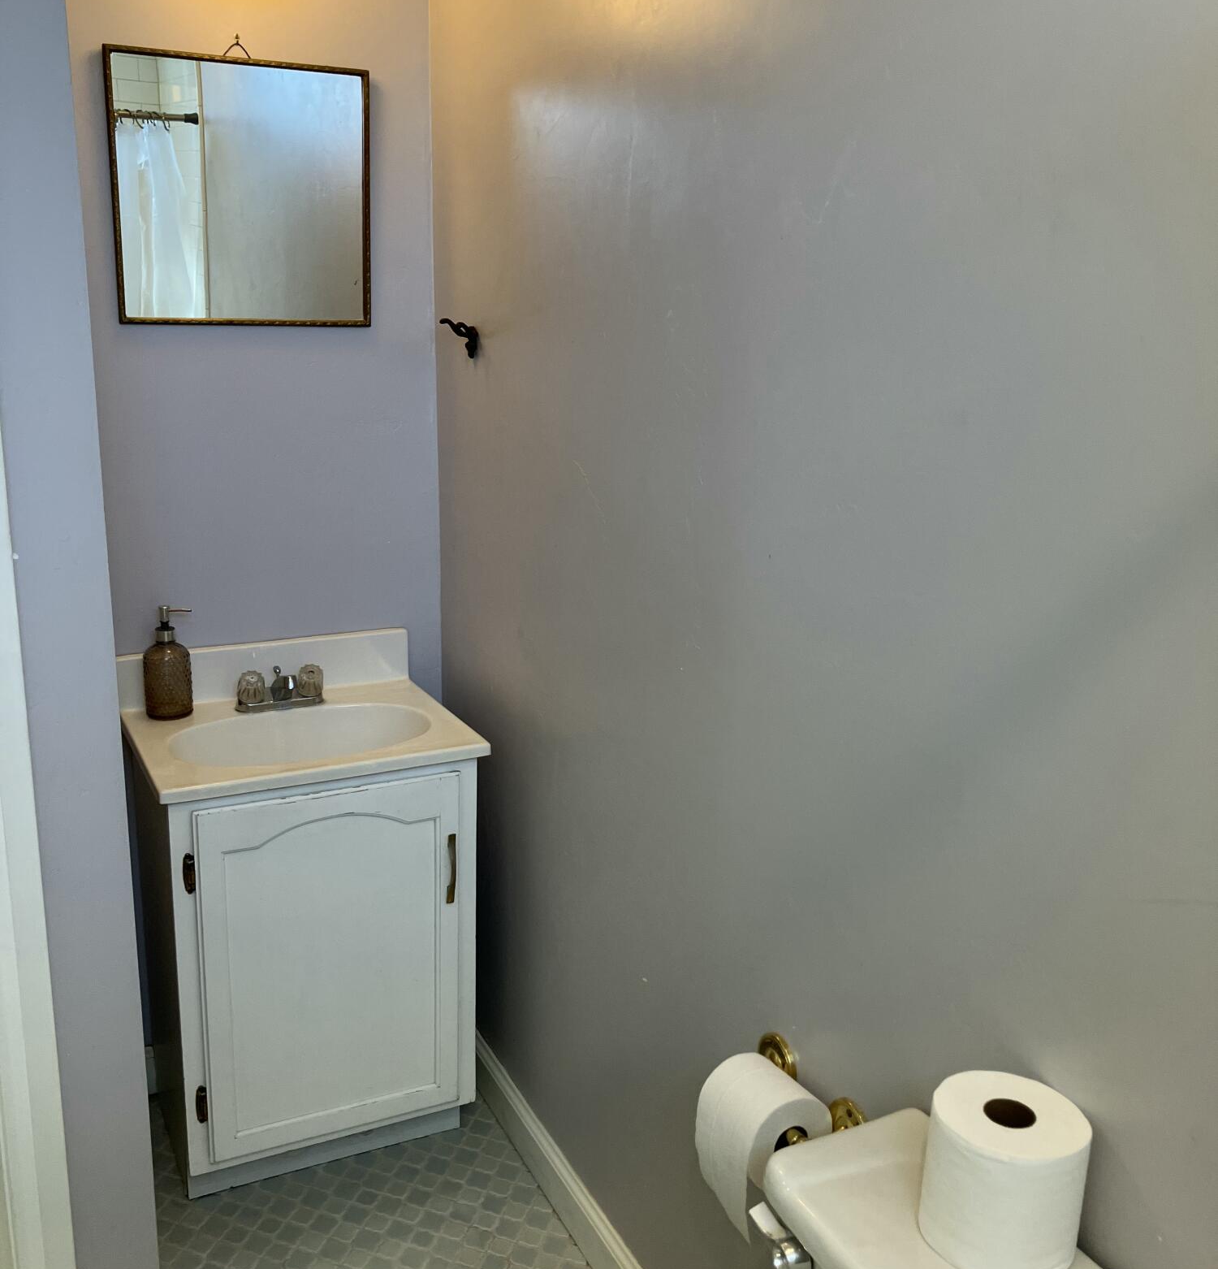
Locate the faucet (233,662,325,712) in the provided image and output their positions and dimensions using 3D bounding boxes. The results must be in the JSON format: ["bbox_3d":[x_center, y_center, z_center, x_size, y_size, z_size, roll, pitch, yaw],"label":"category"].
[{"bbox_3d":[-0.554,0.093,2.234,0.152,0.068,0.125,-6,16,-27],"label":"faucet"}]

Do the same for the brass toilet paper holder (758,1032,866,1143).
[{"bbox_3d":[0.182,0.502,1.381,0.082,0.068,0.200,-5,16,-25],"label":"brass toilet paper holder"}]

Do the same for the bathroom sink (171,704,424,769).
[{"bbox_3d":[-0.501,0.221,2.141,0.420,0.130,0.295,-6,16,-27],"label":"bathroom sink"}]

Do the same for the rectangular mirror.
[{"bbox_3d":[-0.578,-0.700,2.098,0.407,0.412,0.022,-6,19,-27],"label":"rectangular mirror"}]

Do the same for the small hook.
[{"bbox_3d":[-0.244,-0.468,2.092,0.060,0.064,0.025,-5,16,-25],"label":"small hook"}]

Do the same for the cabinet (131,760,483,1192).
[{"bbox_3d":[-0.520,0.507,2.253,0.481,0.704,0.395,-6,16,-27],"label":"cabinet"}]

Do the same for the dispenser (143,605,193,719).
[{"bbox_3d":[-0.732,0.043,2.175,0.078,0.188,0.076,-1,15,-9],"label":"dispenser"}]

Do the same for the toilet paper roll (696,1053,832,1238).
[{"bbox_3d":[0.162,0.514,1.374,0.107,0.122,0.099,-5,16,-25],"label":"toilet paper roll"}]

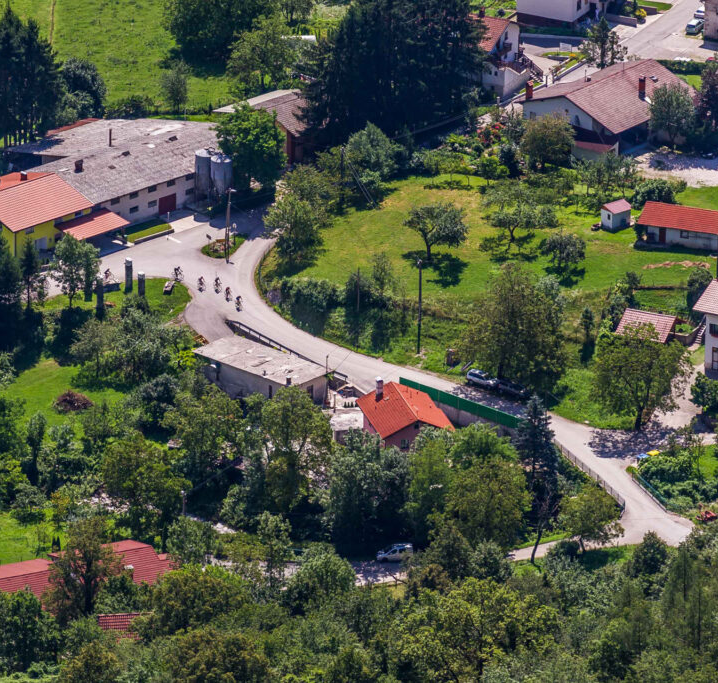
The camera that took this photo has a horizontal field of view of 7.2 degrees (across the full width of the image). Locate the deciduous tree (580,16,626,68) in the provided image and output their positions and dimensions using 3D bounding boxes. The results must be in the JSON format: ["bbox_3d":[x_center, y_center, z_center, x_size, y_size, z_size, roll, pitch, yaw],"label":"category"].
[{"bbox_3d":[32.250,-39.153,748.966,5.804,7.420,5.804,0,23,0],"label":"deciduous tree"}]

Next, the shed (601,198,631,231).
[{"bbox_3d":[31.210,-15.428,689.631,3.000,2.650,2.200,-19,29,-38],"label":"shed"}]

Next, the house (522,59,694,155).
[{"bbox_3d":[30.493,-29.987,709.861,15.900,6.100,17.000,16,27,35],"label":"house"}]

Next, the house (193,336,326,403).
[{"bbox_3d":[-10.944,4.197,654.938,15.567,4.200,6.707,19,29,37],"label":"house"}]

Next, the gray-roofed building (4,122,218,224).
[{"bbox_3d":[-31.963,-21.745,709.202,25.708,6.900,21.852,-19,30,-37],"label":"gray-roofed building"}]

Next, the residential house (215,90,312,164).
[{"bbox_3d":[-8.944,-28.163,717.565,10.500,5.900,15.500,-18,28,-38],"label":"residential house"}]

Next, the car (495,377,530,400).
[{"bbox_3d":[17.565,5.418,648.908,4.100,1.600,1.750,17,28,36],"label":"car"}]

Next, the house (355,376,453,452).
[{"bbox_3d":[5.237,9.404,637.696,8.388,7.300,10.884,-6,23,-15],"label":"house"}]

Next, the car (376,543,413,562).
[{"bbox_3d":[4.068,23.958,642.938,4.150,1.780,1.750,-2,22,-5],"label":"car"}]

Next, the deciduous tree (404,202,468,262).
[{"bbox_3d":[9.056,-12.946,676.703,7.300,6.600,7.000,0,22,0],"label":"deciduous tree"}]

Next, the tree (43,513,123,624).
[{"bbox_3d":[-29.566,25.305,605.491,8.341,14.520,8.341,0,23,0],"label":"tree"}]

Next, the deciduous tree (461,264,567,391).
[{"bbox_3d":[17.751,-1.729,644.667,11.699,14.100,11.699,1,23,0],"label":"deciduous tree"}]

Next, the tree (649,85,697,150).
[{"bbox_3d":[40.059,-28.523,722.992,6.114,8.440,6.114,0,23,0],"label":"tree"}]

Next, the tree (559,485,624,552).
[{"bbox_3d":[25.335,19.389,617.760,6.756,7.510,6.756,1,23,0],"label":"tree"}]

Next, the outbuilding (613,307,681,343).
[{"bbox_3d":[33.655,-1.291,659.393,6.300,4.100,6.700,9,24,22],"label":"outbuilding"}]

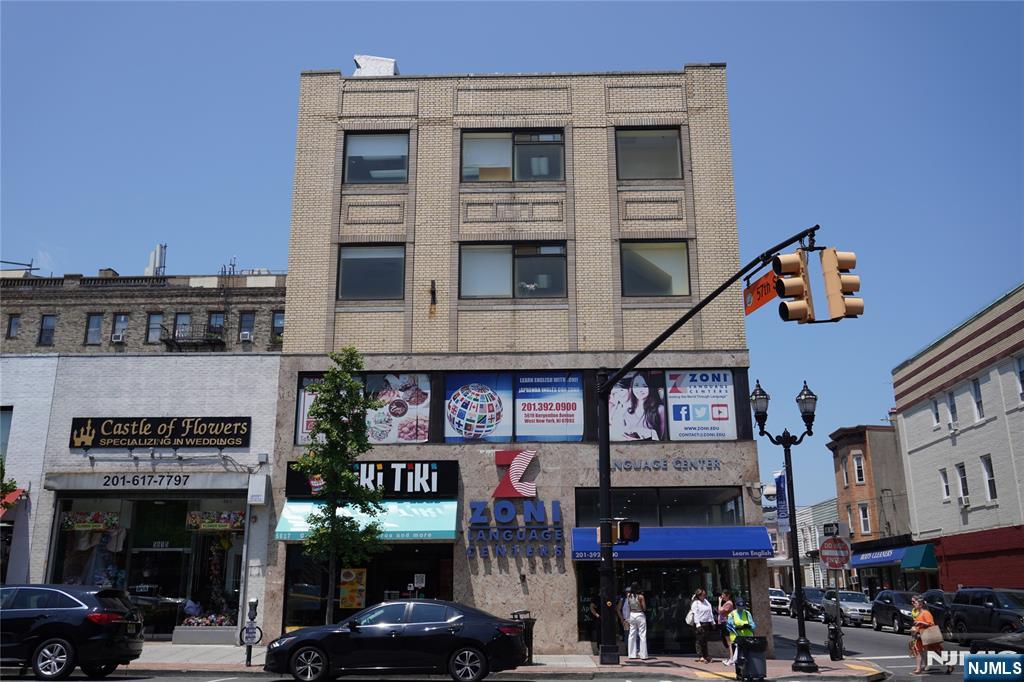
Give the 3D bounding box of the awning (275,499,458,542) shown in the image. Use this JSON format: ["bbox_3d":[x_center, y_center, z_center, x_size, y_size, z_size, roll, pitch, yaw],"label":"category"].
[{"bbox_3d":[-3.368,4.180,19.998,4.130,1.005,0.750,-1,-16,1],"label":"awning"}]

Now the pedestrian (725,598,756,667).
[{"bbox_3d":[4.872,6.219,18.070,0.620,1.506,0.480,-2,-14,8],"label":"pedestrian"}]

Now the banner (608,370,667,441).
[{"bbox_3d":[2.960,1.598,21.084,1.647,1.744,0.060,-1,-16,1],"label":"banner"}]

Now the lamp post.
[{"bbox_3d":[5.883,3.704,17.730,1.430,5.924,0.520,-1,-16,1],"label":"lamp post"}]

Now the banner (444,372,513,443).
[{"bbox_3d":[-0.855,1.686,21.562,1.728,1.774,0.060,0,-14,1],"label":"banner"}]

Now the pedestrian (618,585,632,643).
[{"bbox_3d":[2.629,6.324,19.241,0.500,1.511,0.360,-1,-16,1],"label":"pedestrian"}]

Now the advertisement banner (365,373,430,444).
[{"bbox_3d":[-2.892,1.706,21.583,1.697,1.814,0.060,0,-14,1],"label":"advertisement banner"}]

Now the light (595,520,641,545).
[{"bbox_3d":[2.241,4.055,18.035,0.880,0.470,0.420,-1,-16,1],"label":"light"}]

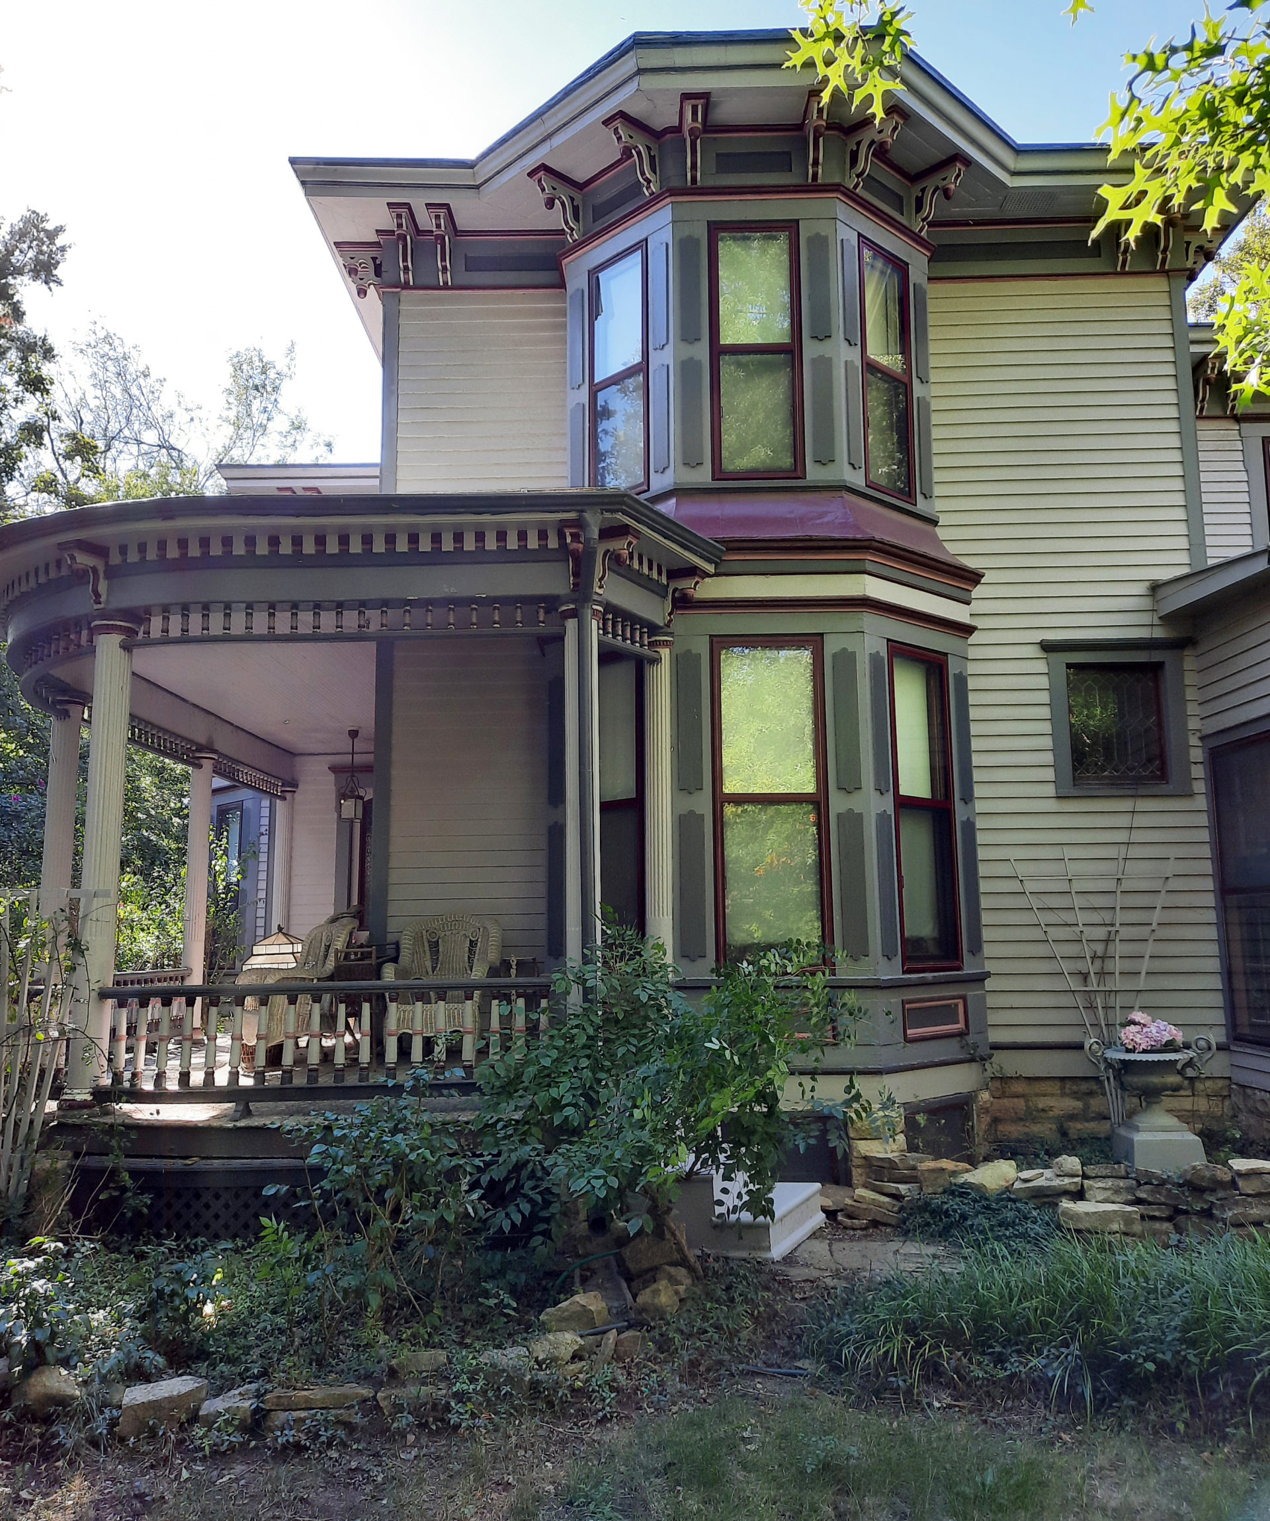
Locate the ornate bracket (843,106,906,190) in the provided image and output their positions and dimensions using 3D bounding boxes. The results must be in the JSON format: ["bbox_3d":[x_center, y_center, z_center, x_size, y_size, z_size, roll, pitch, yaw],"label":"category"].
[{"bbox_3d":[1.706,-4.237,8.541,0.170,0.450,0.400,8,-12,-43],"label":"ornate bracket"}]

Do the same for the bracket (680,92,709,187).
[{"bbox_3d":[0.419,-4.302,8.492,0.200,0.425,0.410,-1,-8,2],"label":"bracket"}]

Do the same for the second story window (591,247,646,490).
[{"bbox_3d":[-0.116,-2.855,9.127,0.100,1.940,0.635,7,-12,-42],"label":"second story window"}]

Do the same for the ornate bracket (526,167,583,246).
[{"bbox_3d":[-0.591,-4.125,9.121,0.395,0.450,0.170,8,-12,-43],"label":"ornate bracket"}]

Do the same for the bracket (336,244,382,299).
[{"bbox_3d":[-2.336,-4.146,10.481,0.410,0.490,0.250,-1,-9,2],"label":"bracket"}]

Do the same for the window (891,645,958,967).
[{"bbox_3d":[1.871,0.298,7.840,0.700,2.080,0.120,8,-12,-43],"label":"window"}]

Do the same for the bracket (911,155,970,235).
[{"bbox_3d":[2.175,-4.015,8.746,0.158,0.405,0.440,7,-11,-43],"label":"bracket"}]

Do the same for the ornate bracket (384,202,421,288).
[{"bbox_3d":[-1.813,-4.038,9.575,0.170,0.455,0.385,-1,-9,1],"label":"ornate bracket"}]

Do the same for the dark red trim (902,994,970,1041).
[{"bbox_3d":[1.890,1.606,7.637,0.726,0.254,0.050,7,-11,-43],"label":"dark red trim"}]

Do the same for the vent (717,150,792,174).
[{"bbox_3d":[0.850,-4.243,8.674,0.545,0.160,0.040,-1,-8,2],"label":"vent"}]

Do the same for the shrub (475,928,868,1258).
[{"bbox_3d":[0.185,1.485,5.535,1.680,1.420,1.250,-1,-9,1],"label":"shrub"}]

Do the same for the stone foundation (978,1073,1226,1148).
[{"bbox_3d":[3.275,2.456,8.540,1.725,0.493,0.300,-1,-8,2],"label":"stone foundation"}]

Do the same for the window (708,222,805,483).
[{"bbox_3d":[0.838,-2.850,8.472,0.615,1.875,0.100,-1,-8,2],"label":"window"}]

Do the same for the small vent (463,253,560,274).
[{"bbox_3d":[-0.985,-4.035,9.920,0.790,0.150,0.040,-1,-8,2],"label":"small vent"}]

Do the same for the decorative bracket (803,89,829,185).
[{"bbox_3d":[1.277,-4.312,8.460,0.185,0.430,0.410,-1,-8,2],"label":"decorative bracket"}]

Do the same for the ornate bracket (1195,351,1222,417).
[{"bbox_3d":[5.745,-3.737,12.245,0.190,0.435,0.410,-1,-8,2],"label":"ornate bracket"}]

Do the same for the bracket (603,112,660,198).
[{"bbox_3d":[-0.010,-4.274,8.661,0.410,0.425,0.200,7,-11,-42],"label":"bracket"}]

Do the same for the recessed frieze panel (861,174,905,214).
[{"bbox_3d":[1.743,-4.021,8.645,0.563,0.154,0.040,7,-11,-43],"label":"recessed frieze panel"}]

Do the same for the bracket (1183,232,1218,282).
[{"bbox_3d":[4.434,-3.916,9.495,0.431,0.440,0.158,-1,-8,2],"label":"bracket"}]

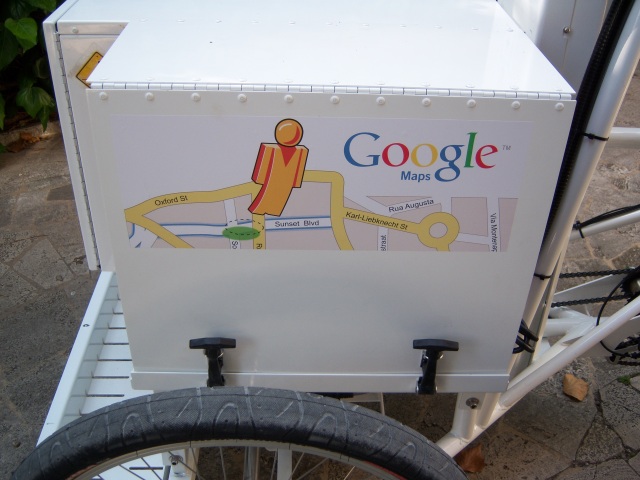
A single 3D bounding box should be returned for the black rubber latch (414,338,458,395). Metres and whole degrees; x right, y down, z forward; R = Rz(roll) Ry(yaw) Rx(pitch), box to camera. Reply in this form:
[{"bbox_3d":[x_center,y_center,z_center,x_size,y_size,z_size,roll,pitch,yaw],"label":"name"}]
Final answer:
[{"bbox_3d":[0.155,0.175,0.932,0.063,0.105,0.035,1,33,-2],"label":"black rubber latch"}]

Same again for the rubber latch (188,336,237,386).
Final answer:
[{"bbox_3d":[-0.144,0.171,0.921,0.063,0.105,0.035,1,33,-2],"label":"rubber latch"}]

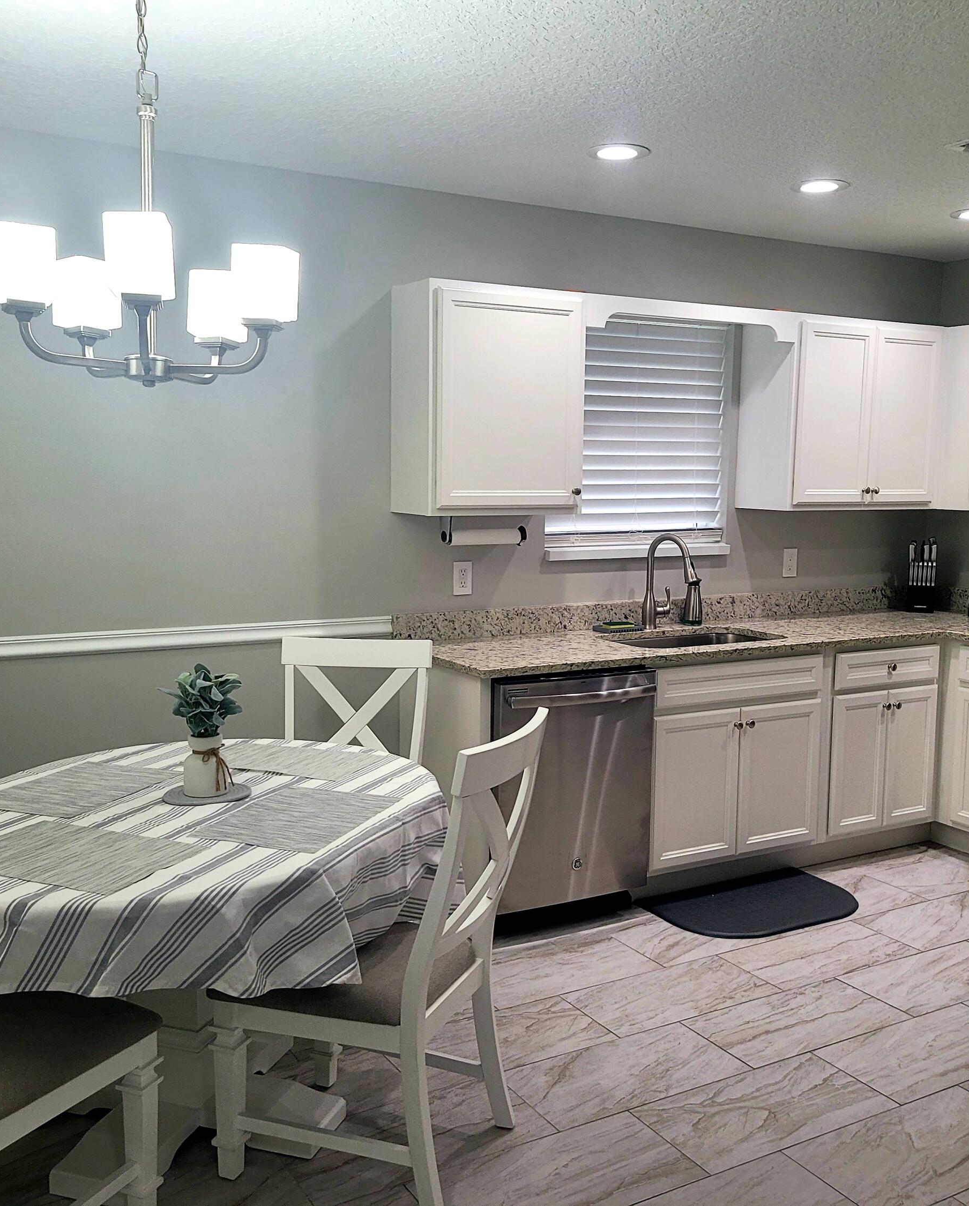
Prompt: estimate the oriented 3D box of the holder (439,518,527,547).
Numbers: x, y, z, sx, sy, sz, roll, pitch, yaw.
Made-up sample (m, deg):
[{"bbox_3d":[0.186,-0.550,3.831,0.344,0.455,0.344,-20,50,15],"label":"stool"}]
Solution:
[{"bbox_3d":[0.014,-0.262,4.252,0.335,0.113,0.070,-3,8,-30],"label":"holder"}]

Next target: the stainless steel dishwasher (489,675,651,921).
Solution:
[{"bbox_3d":[0.165,0.599,4.215,0.605,0.790,0.600,-3,7,-30],"label":"stainless steel dishwasher"}]

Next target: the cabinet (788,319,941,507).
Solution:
[{"bbox_3d":[1.486,-0.769,5.020,0.830,0.735,0.320,-3,7,-30],"label":"cabinet"}]

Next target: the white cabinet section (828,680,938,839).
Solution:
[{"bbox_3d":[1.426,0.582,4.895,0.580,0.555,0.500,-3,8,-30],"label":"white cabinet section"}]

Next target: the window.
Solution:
[{"bbox_3d":[0.610,-0.676,4.731,0.880,0.900,0.065,-3,7,-30],"label":"window"}]

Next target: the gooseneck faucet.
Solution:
[{"bbox_3d":[0.738,-0.070,4.637,0.110,0.375,0.265,-4,8,-35],"label":"gooseneck faucet"}]

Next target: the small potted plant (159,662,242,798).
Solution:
[{"bbox_3d":[-0.664,0.297,2.858,0.180,0.300,0.175,-3,7,-30],"label":"small potted plant"}]

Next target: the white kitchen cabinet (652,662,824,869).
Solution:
[{"bbox_3d":[0.771,0.545,4.612,0.785,0.750,0.620,-3,8,-30],"label":"white kitchen cabinet"}]

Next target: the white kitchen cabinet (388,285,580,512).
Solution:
[{"bbox_3d":[0.015,-0.696,4.199,0.605,0.764,0.320,-3,8,-30],"label":"white kitchen cabinet"}]

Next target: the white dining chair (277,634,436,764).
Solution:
[{"bbox_3d":[-0.447,0.639,3.549,0.475,0.998,0.615,2,7,10],"label":"white dining chair"}]

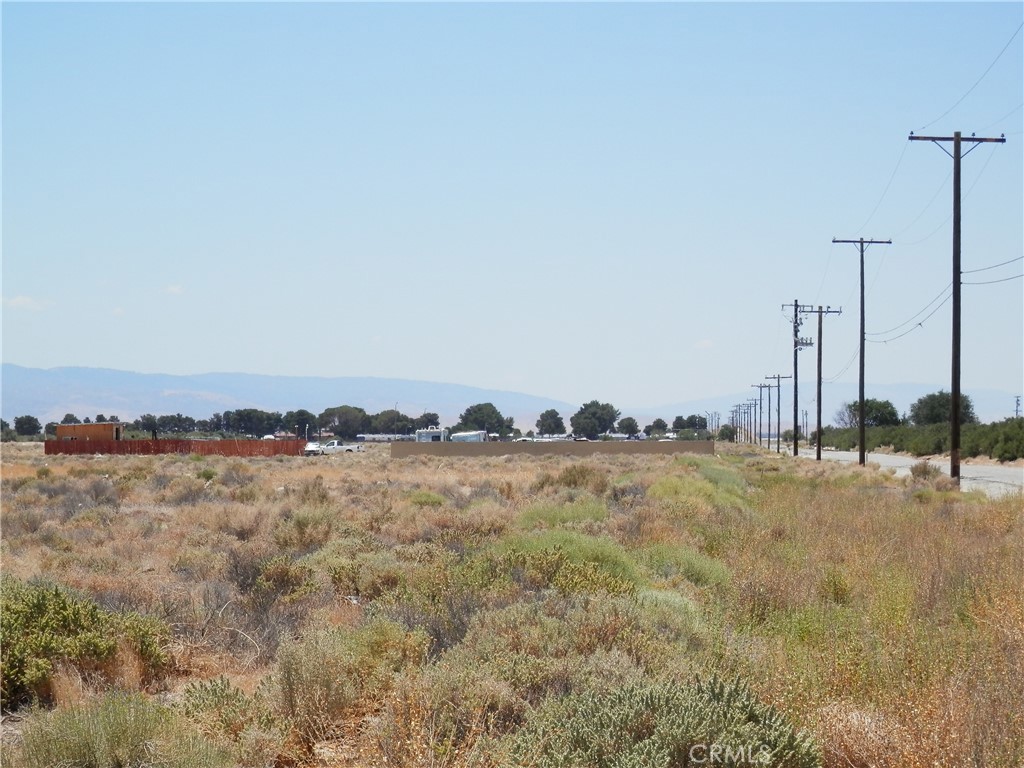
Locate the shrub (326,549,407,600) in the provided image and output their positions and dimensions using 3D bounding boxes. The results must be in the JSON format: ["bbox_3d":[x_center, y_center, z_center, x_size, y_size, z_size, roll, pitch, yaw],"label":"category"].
[{"bbox_3d":[-1.427,1.868,30.745,0.784,0.510,0.736,0,-1,0],"label":"shrub"}]

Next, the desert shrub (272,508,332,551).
[{"bbox_3d":[-2.959,2.065,44.500,0.880,0.653,0.836,0,-1,-4],"label":"desert shrub"}]

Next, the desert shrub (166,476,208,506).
[{"bbox_3d":[-7.669,2.541,74.110,0.993,0.709,0.937,0,-1,0],"label":"desert shrub"}]

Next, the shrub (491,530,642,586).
[{"bbox_3d":[0.611,1.887,33.919,1.601,0.606,1.257,0,-1,0],"label":"shrub"}]

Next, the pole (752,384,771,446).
[{"bbox_3d":[38.718,4.892,487.000,3.050,9.784,0.350,0,-1,4],"label":"pole"}]

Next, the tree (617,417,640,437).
[{"bbox_3d":[29.850,11.863,800.000,6.123,6.633,5.817,0,-1,2],"label":"tree"}]

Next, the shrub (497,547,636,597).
[{"bbox_3d":[0.553,1.907,31.800,1.420,0.517,1.136,0,-1,1],"label":"shrub"}]

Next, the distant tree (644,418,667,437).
[{"bbox_3d":[36.866,11.608,800.000,6.123,5.613,5.511,0,-1,0],"label":"distant tree"}]

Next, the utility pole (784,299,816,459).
[{"bbox_3d":[26.633,-0.535,292.000,3.050,14.573,0.450,0,-1,4],"label":"utility pole"}]

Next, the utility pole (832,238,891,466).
[{"bbox_3d":[17.610,-1.575,158.000,3.050,11.514,0.300,0,-1,4],"label":"utility pole"}]

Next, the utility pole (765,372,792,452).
[{"bbox_3d":[30.398,3.416,357.000,3.050,8.949,0.350,0,-1,4],"label":"utility pole"}]

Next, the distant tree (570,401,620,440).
[{"bbox_3d":[20.359,9.331,760.000,12.119,10.664,11.513,0,-1,2],"label":"distant tree"}]

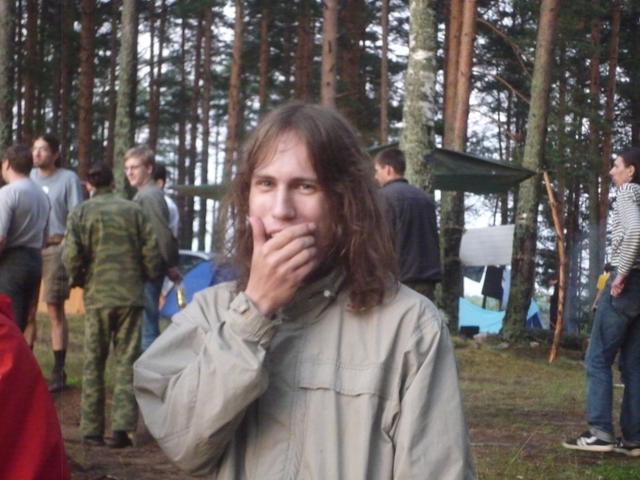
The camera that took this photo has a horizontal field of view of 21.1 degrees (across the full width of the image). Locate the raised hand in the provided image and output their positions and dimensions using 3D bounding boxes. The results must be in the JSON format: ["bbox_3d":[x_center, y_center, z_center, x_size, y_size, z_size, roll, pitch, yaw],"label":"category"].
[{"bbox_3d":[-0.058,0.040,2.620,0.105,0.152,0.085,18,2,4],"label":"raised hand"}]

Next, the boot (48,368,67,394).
[{"bbox_3d":[-1.885,1.009,12.300,0.100,0.130,0.290,2,2,19],"label":"boot"}]

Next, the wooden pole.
[{"bbox_3d":[1.972,0.222,14.400,0.170,1.620,0.110,-2,1,0],"label":"wooden pole"}]

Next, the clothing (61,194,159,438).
[{"bbox_3d":[-1.273,0.400,10.500,0.580,1.740,0.380,1,2,-7],"label":"clothing"}]

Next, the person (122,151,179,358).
[{"bbox_3d":[-1.073,0.309,10.950,0.420,1.790,0.500,1,2,-12],"label":"person"}]

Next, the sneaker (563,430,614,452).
[{"bbox_3d":[1.577,1.184,10.100,0.295,0.115,0.110,2,2,8],"label":"sneaker"}]

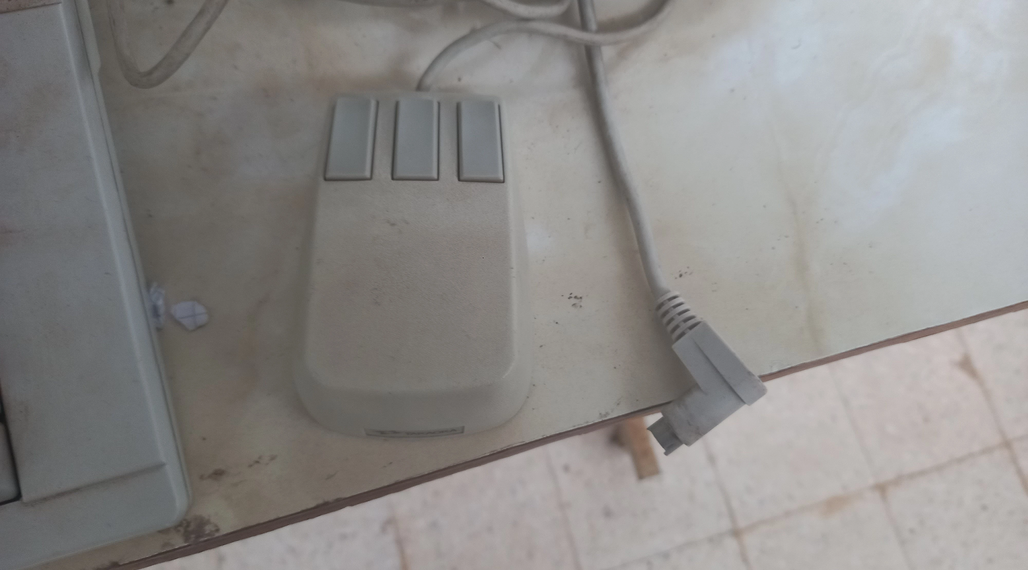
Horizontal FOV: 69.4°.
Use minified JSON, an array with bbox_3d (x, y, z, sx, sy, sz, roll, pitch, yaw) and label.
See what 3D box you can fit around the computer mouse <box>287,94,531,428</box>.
[{"bbox_3d":[-0.027,-0.009,0.201,0.066,0.030,0.096,1,73,-6],"label":"computer mouse"}]

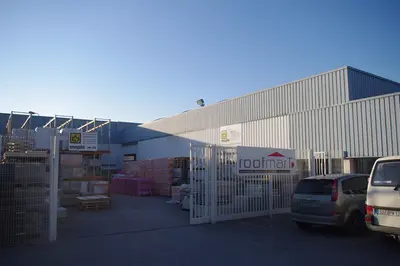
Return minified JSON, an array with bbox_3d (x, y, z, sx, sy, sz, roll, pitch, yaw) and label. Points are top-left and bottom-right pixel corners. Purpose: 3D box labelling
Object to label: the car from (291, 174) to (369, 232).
[{"bbox_3d":[5.273,2.335,10.735,4.650,1.720,1.850,4,-8,-38],"label":"car"}]

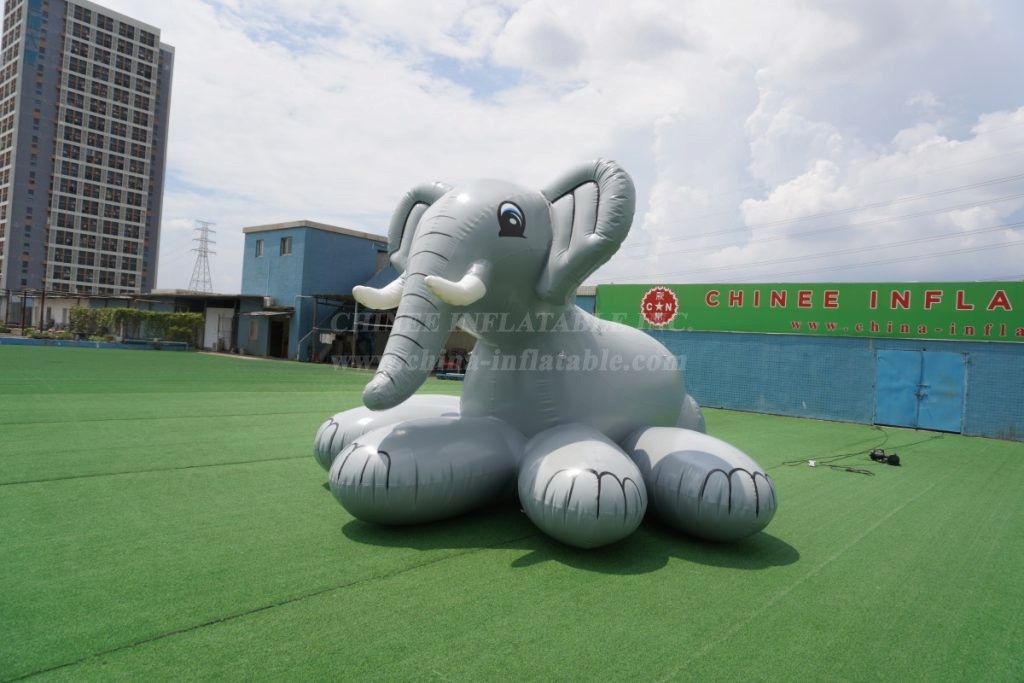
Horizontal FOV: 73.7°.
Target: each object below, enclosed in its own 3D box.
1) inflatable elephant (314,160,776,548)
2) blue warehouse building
[{"bbox_3d":[0.527,-0.086,7.301,4.600,3.450,5.100,3,-1,35],"label":"inflatable elephant"},{"bbox_3d":[-11.930,-2.767,42.842,6.732,7.803,7.344,3,-1,40],"label":"blue warehouse building"}]

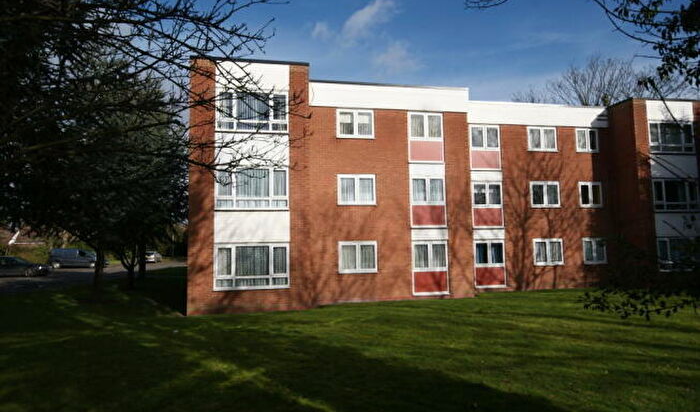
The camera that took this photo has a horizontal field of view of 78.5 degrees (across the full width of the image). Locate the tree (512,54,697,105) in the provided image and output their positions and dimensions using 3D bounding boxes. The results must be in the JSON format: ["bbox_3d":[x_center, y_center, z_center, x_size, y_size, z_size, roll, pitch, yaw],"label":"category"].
[{"bbox_3d":[21.380,-4.085,36.576,13.800,17.800,13.000,-4,-6,31],"label":"tree"}]

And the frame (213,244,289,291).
[{"bbox_3d":[-3.195,1.995,14.087,2.436,1.491,0.100,0,-5,-9],"label":"frame"}]

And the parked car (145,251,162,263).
[{"bbox_3d":[-25.140,6.469,54.300,1.750,1.480,4.150,0,-5,-11],"label":"parked car"}]

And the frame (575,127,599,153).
[{"bbox_3d":[11.349,-3.113,20.426,1.186,1.175,0.100,0,-5,-9],"label":"frame"}]

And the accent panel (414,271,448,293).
[{"bbox_3d":[3.204,2.994,16.872,1.358,0.833,0.060,0,-5,-9],"label":"accent panel"}]

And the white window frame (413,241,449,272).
[{"bbox_3d":[3.112,1.955,16.706,1.462,1.139,0.100,0,-5,-10],"label":"white window frame"}]

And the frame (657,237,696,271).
[{"bbox_3d":[14.756,2.132,19.053,2.338,1.461,0.100,0,-5,-9],"label":"frame"}]

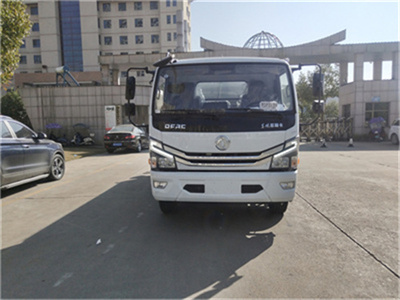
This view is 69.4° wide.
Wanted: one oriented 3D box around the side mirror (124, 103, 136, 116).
[{"bbox_3d":[-0.895,-0.515,3.705,0.135,0.160,0.080,1,6,22],"label":"side mirror"}]

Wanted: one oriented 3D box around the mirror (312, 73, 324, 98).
[{"bbox_3d":[1.440,-0.786,3.506,0.135,0.290,0.080,-2,5,-11],"label":"mirror"}]

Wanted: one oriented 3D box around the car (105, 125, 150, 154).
[{"bbox_3d":[-3.902,-0.815,17.131,1.800,1.490,4.650,0,5,6],"label":"car"}]

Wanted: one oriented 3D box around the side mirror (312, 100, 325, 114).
[{"bbox_3d":[1.448,-0.523,3.530,0.135,0.155,0.080,-2,5,-11],"label":"side mirror"}]

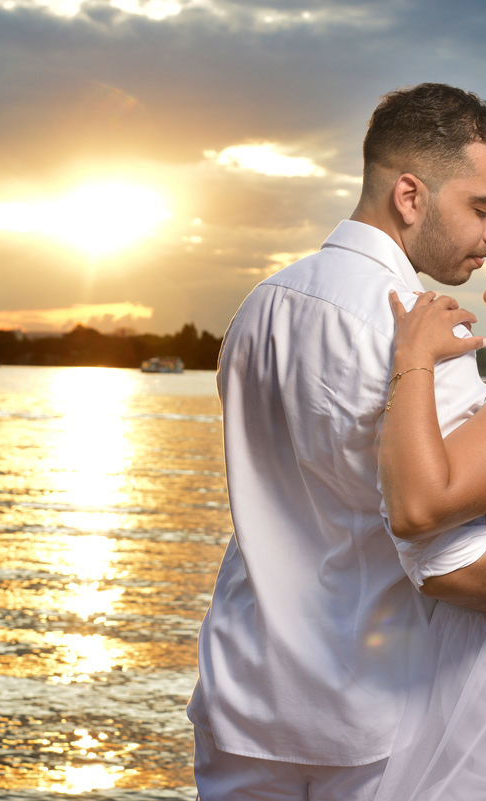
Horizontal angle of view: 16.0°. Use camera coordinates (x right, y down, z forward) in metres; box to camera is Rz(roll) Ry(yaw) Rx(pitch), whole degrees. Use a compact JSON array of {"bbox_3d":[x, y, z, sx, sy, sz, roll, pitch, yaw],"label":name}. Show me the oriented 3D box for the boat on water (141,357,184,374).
[{"bbox_3d":[-22.230,-9.745,480.000,11.000,4.500,3.900,2,1,10],"label":"boat on water"}]

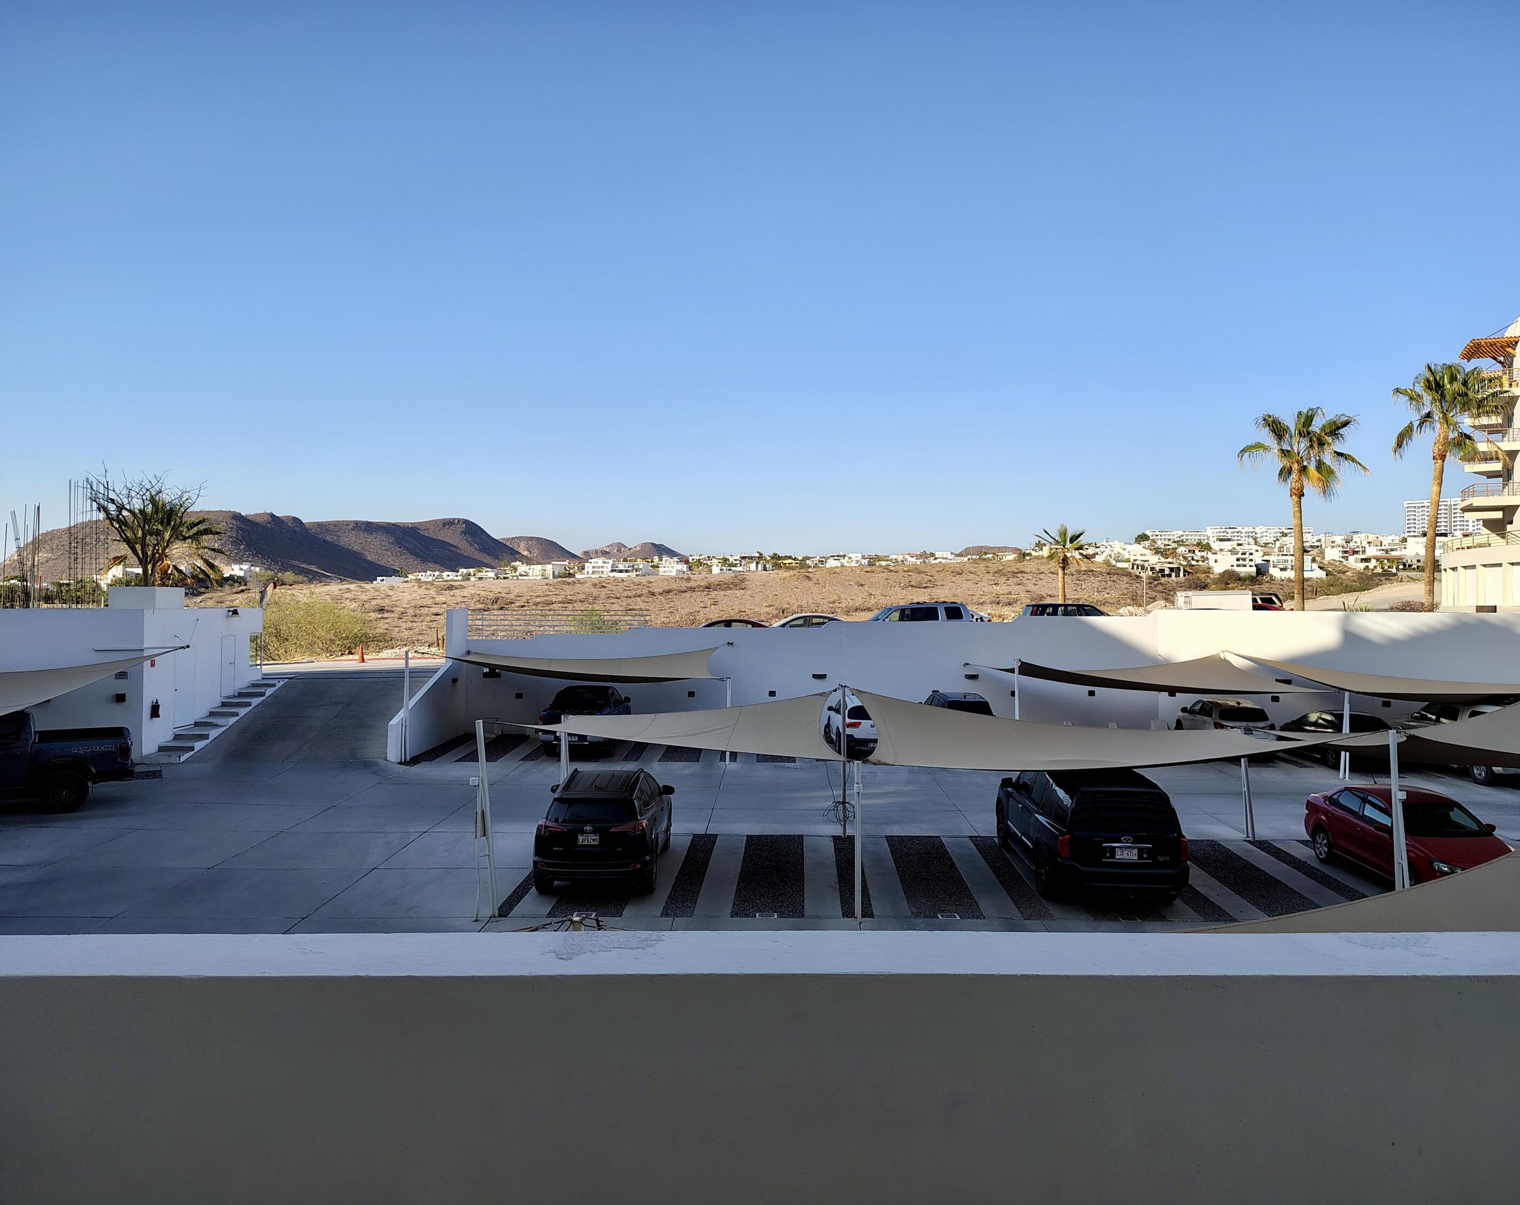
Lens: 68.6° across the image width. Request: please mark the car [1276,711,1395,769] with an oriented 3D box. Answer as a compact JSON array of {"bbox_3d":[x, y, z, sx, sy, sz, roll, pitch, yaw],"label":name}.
[{"bbox_3d":[15.089,3.460,28.856,1.820,1.440,4.600,0,1,2],"label":"car"}]

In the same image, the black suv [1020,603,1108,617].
[{"bbox_3d":[11.501,0.921,39.827,4.550,1.680,1.800,0,1,2],"label":"black suv"}]

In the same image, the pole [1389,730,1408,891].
[{"bbox_3d":[8.818,3.111,15.415,0.100,2.673,0.100,-3,1,0],"label":"pole"}]

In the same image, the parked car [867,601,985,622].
[{"bbox_3d":[5.500,0.930,41.000,5.000,1.880,1.950,0,0,-1],"label":"parked car"}]

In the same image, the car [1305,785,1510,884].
[{"bbox_3d":[10.335,3.670,17.551,1.700,1.470,4.380,0,1,0],"label":"car"}]

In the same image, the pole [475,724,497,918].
[{"bbox_3d":[-3.800,3.033,15.531,0.100,2.772,0.100,-4,1,0],"label":"pole"}]

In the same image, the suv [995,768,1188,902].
[{"bbox_3d":[5.197,3.409,18.014,2.000,1.950,5.250,0,1,2],"label":"suv"}]

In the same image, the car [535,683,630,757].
[{"bbox_3d":[-4.780,3.260,31.700,1.860,1.780,5.250,0,0,1],"label":"car"}]

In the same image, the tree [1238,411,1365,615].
[{"bbox_3d":[20.468,-3.431,42.000,4.800,7.760,4.600,0,0,0],"label":"tree"}]

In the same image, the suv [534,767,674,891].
[{"bbox_3d":[-2.490,3.620,18.600,1.860,1.690,4.600,0,0,0],"label":"suv"}]

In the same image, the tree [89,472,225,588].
[{"bbox_3d":[-17.577,-2.000,32.500,3.800,3.500,3.600,0,0,0],"label":"tree"}]

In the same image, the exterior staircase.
[{"bbox_3d":[-15.550,3.360,32.500,1.100,1.750,6.600,0,0,2],"label":"exterior staircase"}]

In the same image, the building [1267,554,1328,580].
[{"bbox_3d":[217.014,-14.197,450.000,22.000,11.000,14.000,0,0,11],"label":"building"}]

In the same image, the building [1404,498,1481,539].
[{"bbox_3d":[539.995,-64.096,877.119,53.000,33.000,20.000,1,1,34],"label":"building"}]

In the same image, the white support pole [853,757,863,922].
[{"bbox_3d":[1.390,3.350,15.800,0.100,2.300,0.100,0,0,0],"label":"white support pole"}]

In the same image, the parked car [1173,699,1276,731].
[{"bbox_3d":[13.000,3.400,31.800,1.790,1.640,4.350,0,0,3],"label":"parked car"}]

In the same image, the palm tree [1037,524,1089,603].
[{"bbox_3d":[13.308,-0.932,48.991,2.374,4.975,2.374,0,1,0],"label":"palm tree"}]

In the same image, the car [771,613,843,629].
[{"bbox_3d":[1.844,1.174,41.533,4.600,1.450,1.800,0,1,2],"label":"car"}]

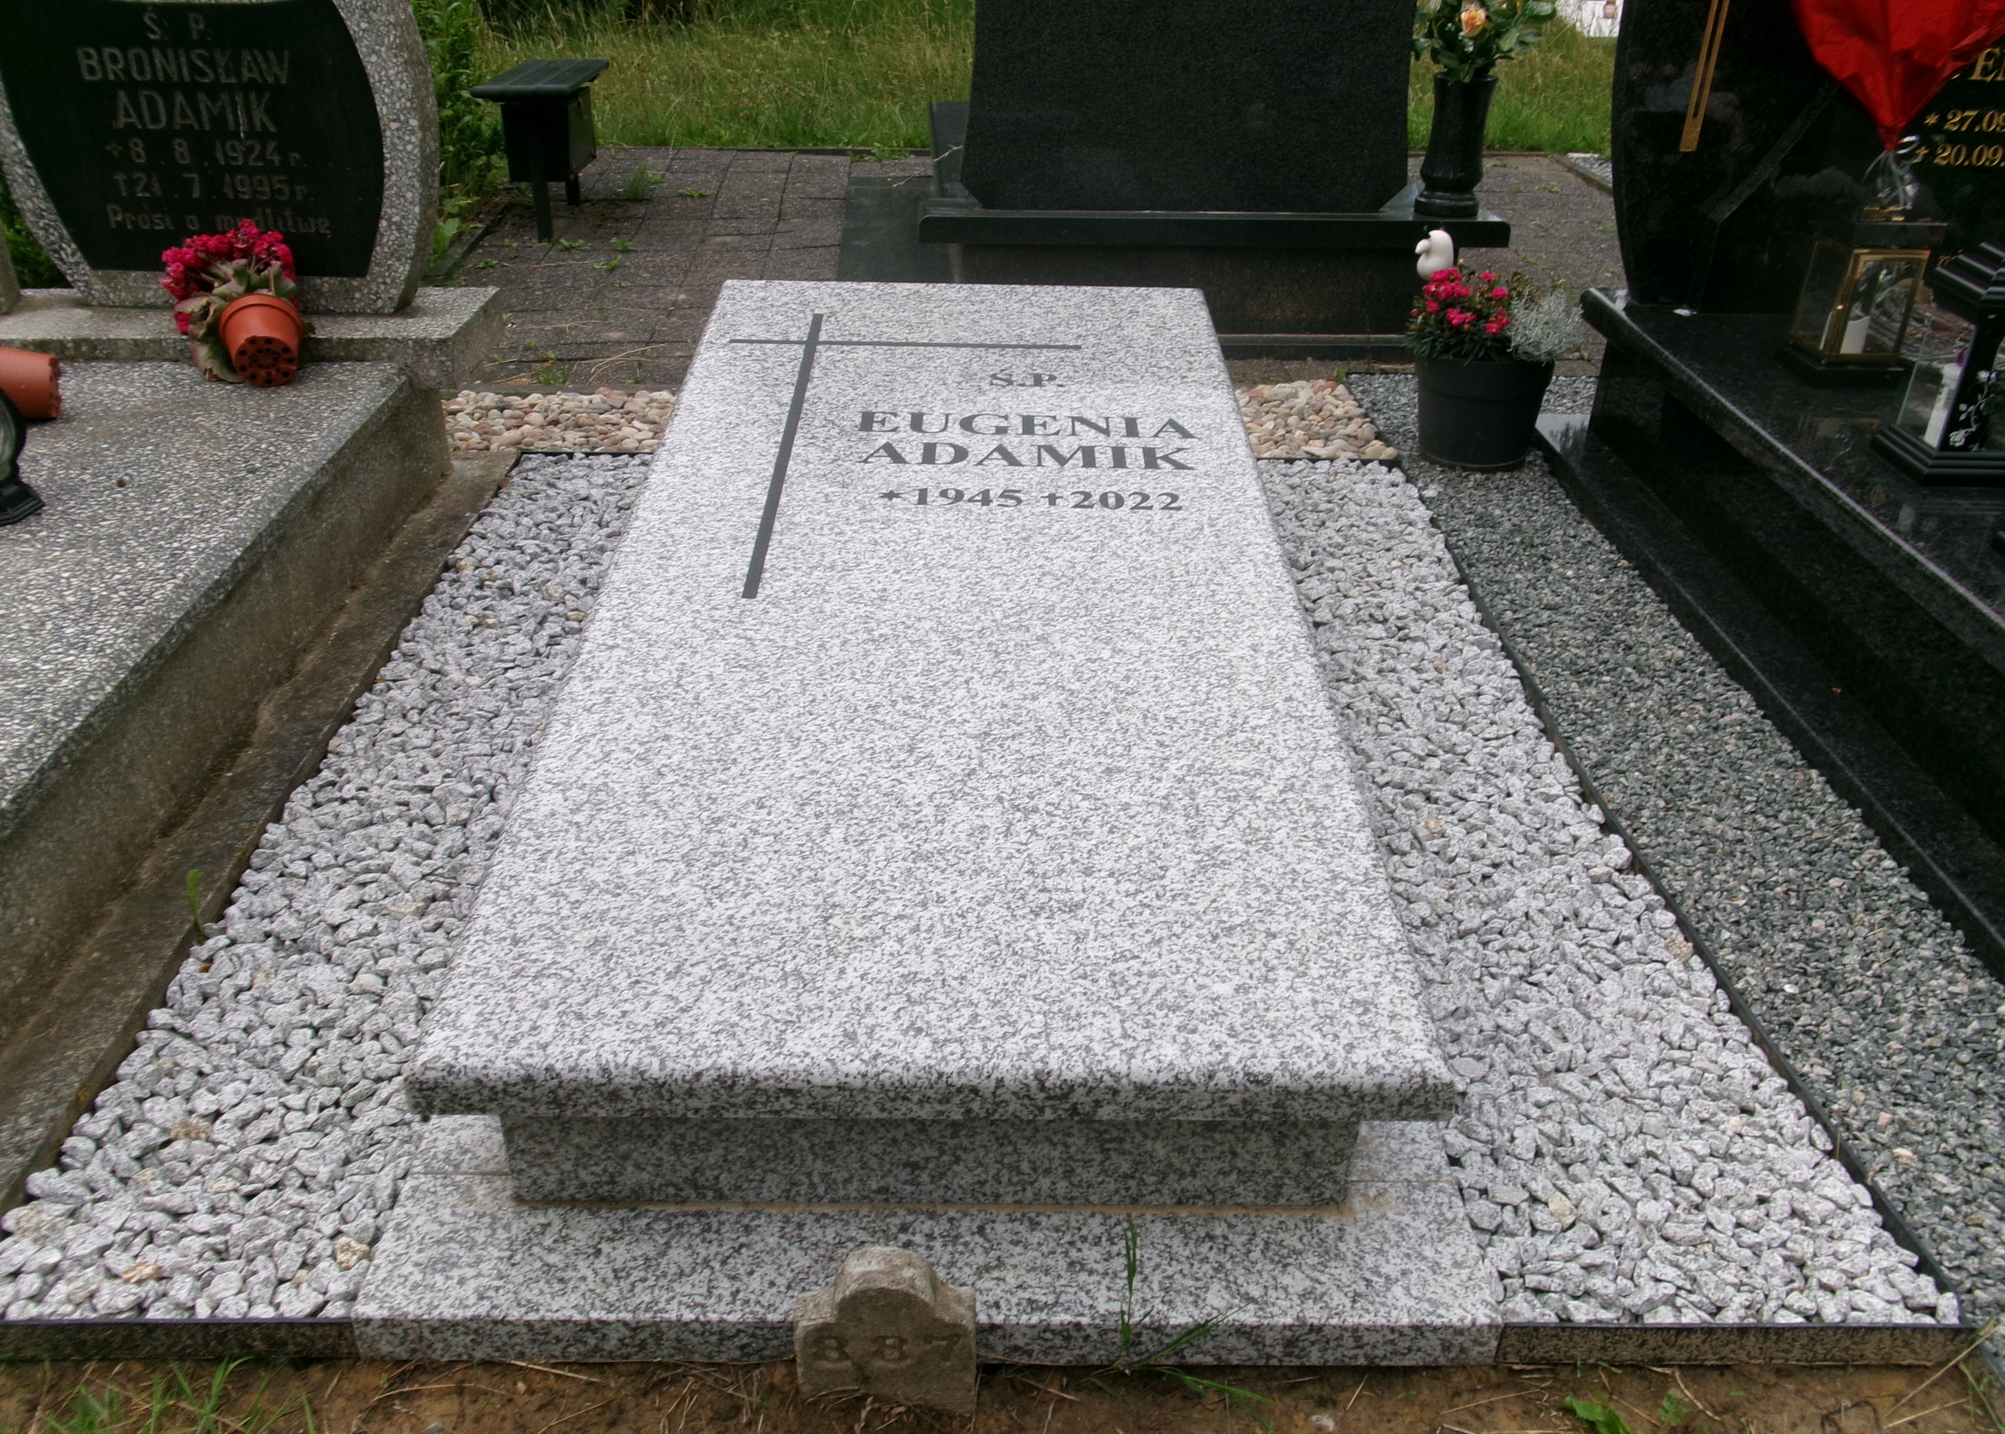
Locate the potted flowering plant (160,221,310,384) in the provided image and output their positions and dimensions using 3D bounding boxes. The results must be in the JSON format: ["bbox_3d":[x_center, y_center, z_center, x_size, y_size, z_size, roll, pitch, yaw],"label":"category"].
[{"bbox_3d":[-1.325,-0.719,2.807,0.225,0.210,0.250,-7,59,-14],"label":"potted flowering plant"}]

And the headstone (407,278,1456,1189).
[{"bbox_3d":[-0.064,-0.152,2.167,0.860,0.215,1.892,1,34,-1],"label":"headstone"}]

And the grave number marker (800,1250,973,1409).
[{"bbox_3d":[-0.091,0.503,1.326,0.137,0.145,0.045,0,30,-1],"label":"grave number marker"}]

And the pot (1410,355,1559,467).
[{"bbox_3d":[0.921,-0.617,3.131,0.260,0.212,0.260,1,30,0],"label":"pot"}]

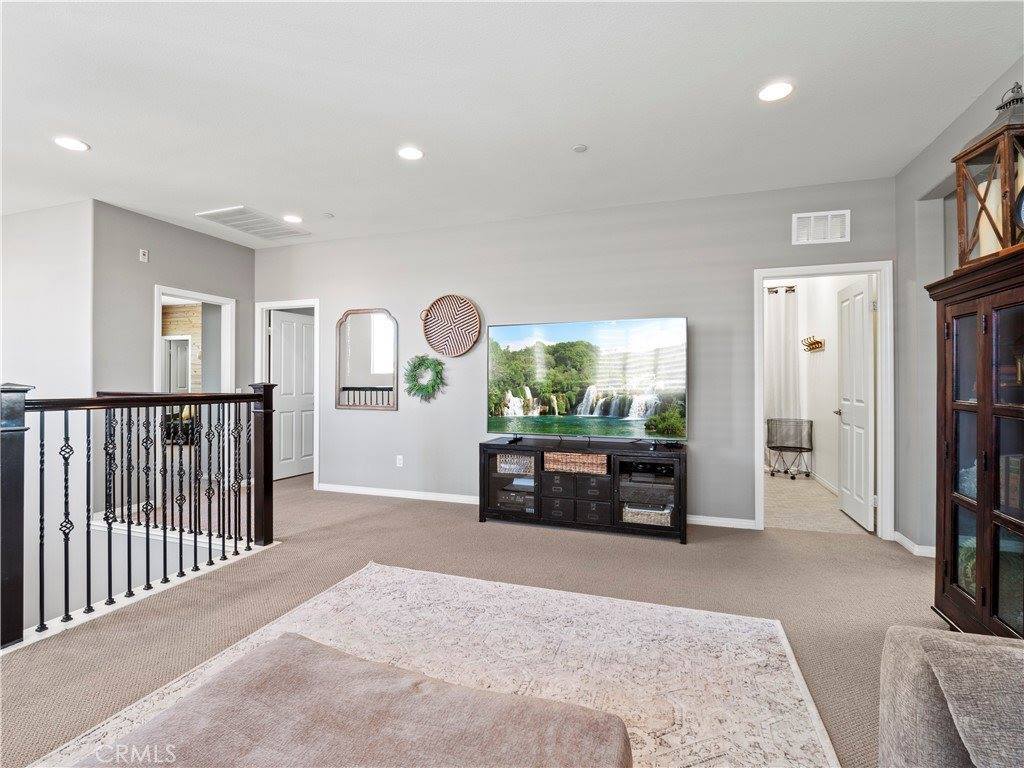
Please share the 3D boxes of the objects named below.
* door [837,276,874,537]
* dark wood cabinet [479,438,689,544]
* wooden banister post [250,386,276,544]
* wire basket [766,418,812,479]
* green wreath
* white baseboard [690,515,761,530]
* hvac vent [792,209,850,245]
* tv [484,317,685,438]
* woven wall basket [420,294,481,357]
[{"bbox_3d":[2.972,0.164,4.097,0.042,2.030,0.765,0,0,20],"label":"door"},{"bbox_3d":[0.590,0.848,4.017,1.655,0.672,0.500,0,0,18],"label":"dark wood cabinet"},{"bbox_3d":[-1.823,0.586,3.478,0.130,1.180,0.130,0,0,18],"label":"wooden banister post"},{"bbox_3d":[3.557,0.827,6.063,0.510,0.730,0.490,0,0,18],"label":"wire basket"},{"bbox_3d":[-0.876,-0.058,4.748,0.465,0.465,0.090,0,0,18],"label":"green wreath"},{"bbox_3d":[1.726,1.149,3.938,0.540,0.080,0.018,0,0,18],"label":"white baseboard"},{"bbox_3d":[2.424,-1.225,3.702,0.390,0.245,0.025,0,0,18],"label":"hvac vent"},{"bbox_3d":[0.589,-0.038,3.985,1.675,0.965,0.070,0,0,18],"label":"tv"},{"bbox_3d":[-0.615,-0.572,4.672,0.625,0.615,0.070,0,0,18],"label":"woven wall basket"}]

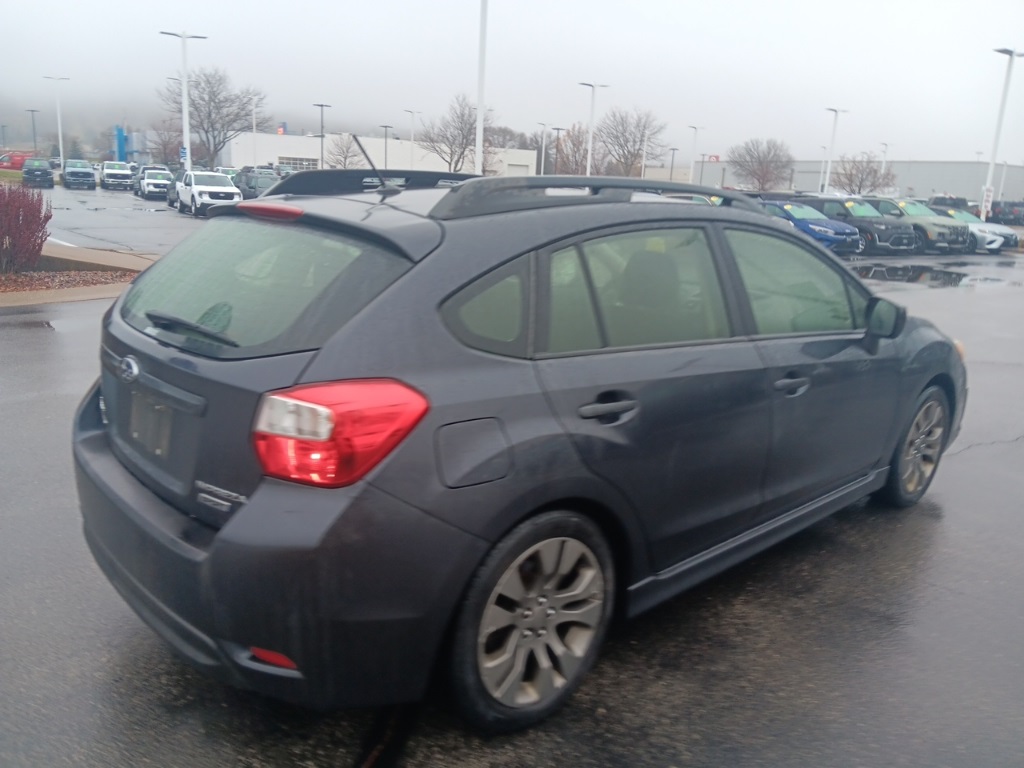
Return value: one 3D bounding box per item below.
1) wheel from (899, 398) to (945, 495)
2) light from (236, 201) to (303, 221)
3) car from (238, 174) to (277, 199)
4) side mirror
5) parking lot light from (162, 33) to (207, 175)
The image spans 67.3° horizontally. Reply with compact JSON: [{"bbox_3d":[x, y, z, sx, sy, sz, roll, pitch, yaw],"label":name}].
[{"bbox_3d":[1.986,0.294,3.855,0.465,0.465,0.180,-9,18,-42],"label":"wheel"},{"bbox_3d":[-0.683,-0.495,2.189,0.090,0.055,0.440,-9,18,-42],"label":"light"},{"bbox_3d":[-10.967,-8.509,34.677,1.920,1.800,4.600,-8,17,-36],"label":"car"},{"bbox_3d":[1.485,-0.261,3.048,0.115,0.165,0.175,-8,16,-42],"label":"side mirror"},{"bbox_3d":[-15.298,-12.285,36.331,2.050,8.050,0.400,-4,15,-23],"label":"parking lot light"}]

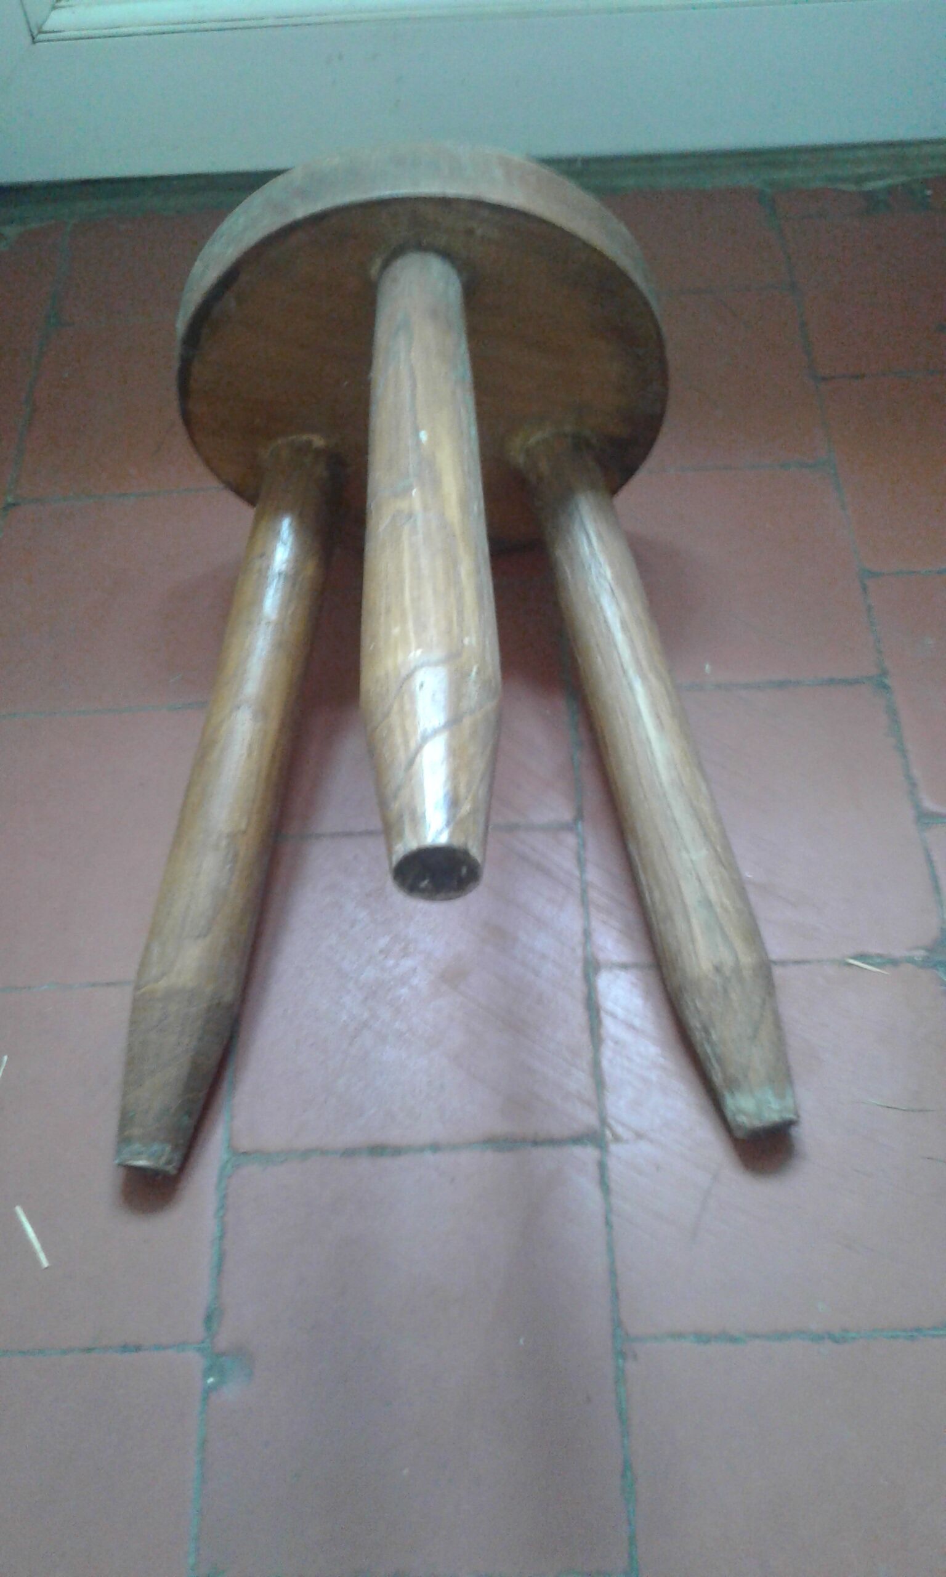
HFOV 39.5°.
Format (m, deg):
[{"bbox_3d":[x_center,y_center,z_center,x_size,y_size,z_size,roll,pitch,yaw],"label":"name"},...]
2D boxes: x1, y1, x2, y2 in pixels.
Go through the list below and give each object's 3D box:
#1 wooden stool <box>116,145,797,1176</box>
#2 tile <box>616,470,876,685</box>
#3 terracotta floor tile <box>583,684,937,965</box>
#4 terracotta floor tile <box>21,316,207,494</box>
[{"bbox_3d":[-0.022,-0.070,0.682,0.347,0.326,0.461,-4,62,1],"label":"wooden stool"},{"bbox_3d":[0.160,-0.144,0.900,0.197,0.015,0.191,-3,58,2],"label":"tile"},{"bbox_3d":[0.164,0.021,0.797,0.197,0.015,0.191,-3,58,2],"label":"terracotta floor tile"},{"bbox_3d":[-0.243,-0.292,1.018,0.197,0.015,0.191,-3,58,2],"label":"terracotta floor tile"}]

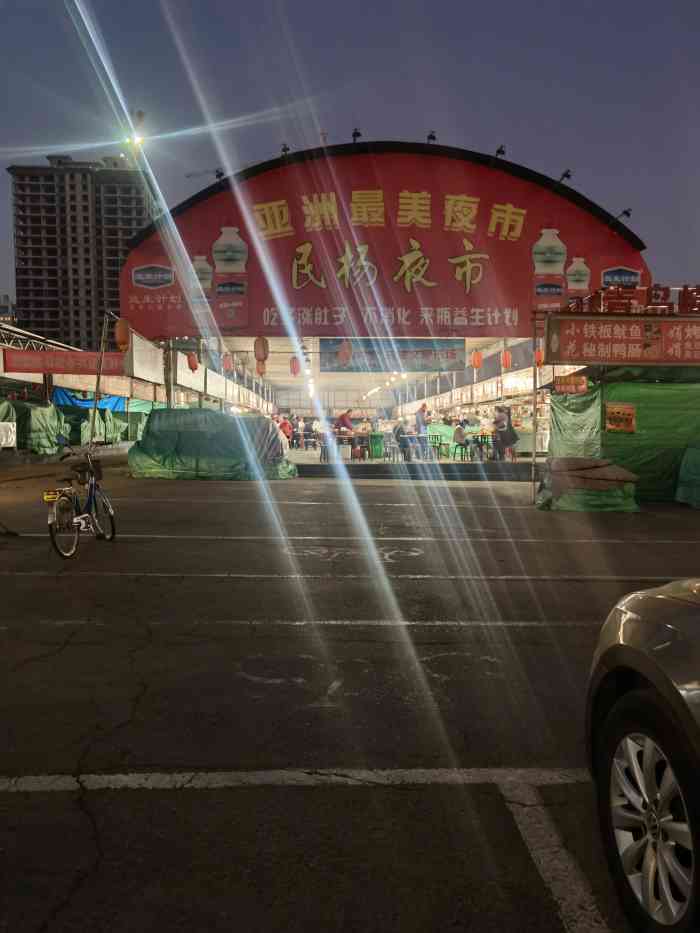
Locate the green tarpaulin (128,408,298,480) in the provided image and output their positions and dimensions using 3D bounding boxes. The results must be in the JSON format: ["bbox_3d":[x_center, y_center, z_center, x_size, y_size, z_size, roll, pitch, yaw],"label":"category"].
[{"bbox_3d":[-3.456,-0.604,18.700,4.120,1.770,1.900,0,3,0],"label":"green tarpaulin"}]

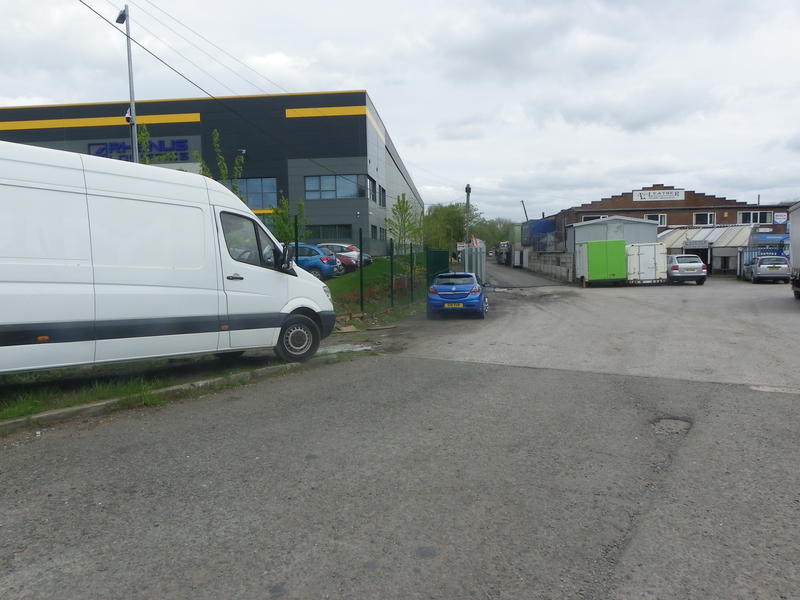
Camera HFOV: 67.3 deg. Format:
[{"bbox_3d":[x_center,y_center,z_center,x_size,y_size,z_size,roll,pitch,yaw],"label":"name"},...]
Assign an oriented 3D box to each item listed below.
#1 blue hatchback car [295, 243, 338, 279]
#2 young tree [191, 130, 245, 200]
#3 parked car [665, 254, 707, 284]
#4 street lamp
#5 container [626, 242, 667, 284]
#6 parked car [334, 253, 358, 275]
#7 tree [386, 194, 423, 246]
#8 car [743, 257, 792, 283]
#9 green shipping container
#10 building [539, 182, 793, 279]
[{"bbox_3d":[-4.643,-1.566,25.703,3.940,1.520,1.730,-1,5,4],"label":"blue hatchback car"},{"bbox_3d":[-4.559,-2.058,15.374,1.700,4.422,1.700,-1,5,4],"label":"young tree"},{"bbox_3d":[16.331,-1.795,35.359,1.930,1.700,4.780,-1,5,10],"label":"parked car"},{"bbox_3d":[-7.179,-3.787,16.172,0.650,7.870,0.300,3,7,45],"label":"street lamp"},{"bbox_3d":[14.532,-2.179,35.887,2.100,2.350,4.400,0,5,16],"label":"container"},{"bbox_3d":[-4.041,-1.954,29.893,4.100,1.480,1.740,-1,5,4],"label":"parked car"},{"bbox_3d":[0.208,-3.124,27.838,1.800,3.672,1.800,-1,5,4],"label":"tree"},{"bbox_3d":[20.948,-1.732,34.384,1.840,1.500,4.470,0,5,22],"label":"car"},{"bbox_3d":[11.925,-2.187,35.876,2.050,2.500,5.000,-1,5,9],"label":"green shipping container"},{"bbox_3d":[21.157,-5.707,51.118,15.500,6.800,15.000,-1,5,4],"label":"building"}]

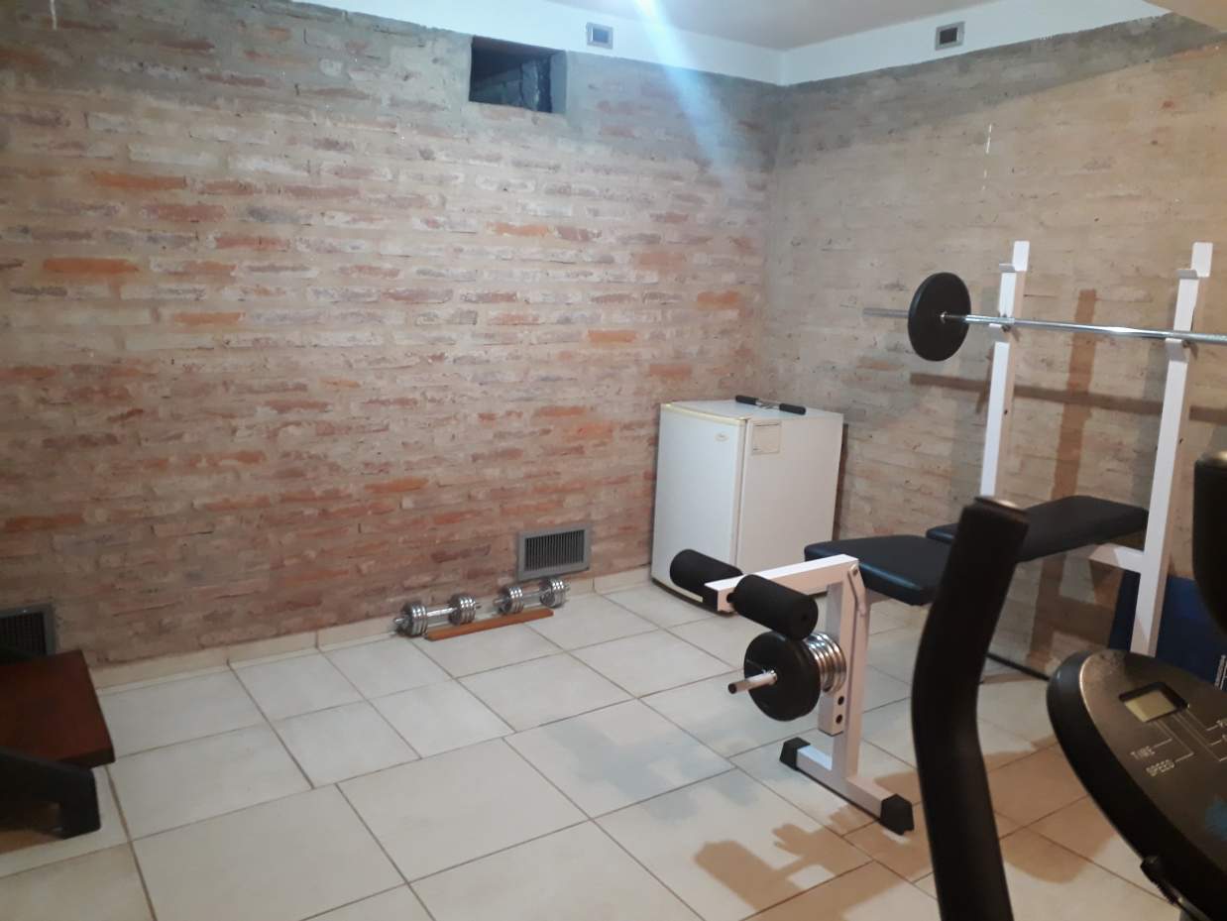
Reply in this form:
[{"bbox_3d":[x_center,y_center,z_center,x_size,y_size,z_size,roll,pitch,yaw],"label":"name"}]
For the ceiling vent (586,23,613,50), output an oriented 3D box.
[{"bbox_3d":[-0.047,-1.633,3.682,0.120,0.077,0.020,-6,15,-34],"label":"ceiling vent"}]

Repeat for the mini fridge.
[{"bbox_3d":[0.583,0.172,4.250,0.555,0.830,0.515,-7,15,-38],"label":"mini fridge"}]

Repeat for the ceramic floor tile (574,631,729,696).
[{"bbox_3d":[0.131,0.740,3.512,0.450,0.010,0.450,-6,15,-34],"label":"ceramic floor tile"}]

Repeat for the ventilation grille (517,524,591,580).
[{"bbox_3d":[-0.233,0.378,3.925,0.343,0.197,0.025,-6,15,-34],"label":"ventilation grille"}]

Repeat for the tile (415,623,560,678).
[{"bbox_3d":[-0.488,0.694,3.607,0.450,0.010,0.450,-6,15,-34],"label":"tile"}]

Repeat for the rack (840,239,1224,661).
[{"bbox_3d":[1.062,0.127,2.728,0.980,1.492,0.616,-6,15,-34],"label":"rack"}]

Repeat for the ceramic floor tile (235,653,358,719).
[{"bbox_3d":[-1.036,0.732,3.129,0.294,0.010,0.427,-6,15,-34],"label":"ceramic floor tile"}]

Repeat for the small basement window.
[{"bbox_3d":[-0.365,-1.389,3.483,0.388,0.218,0.110,-6,15,-34],"label":"small basement window"}]

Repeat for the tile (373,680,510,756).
[{"bbox_3d":[-0.540,0.789,2.951,0.298,0.010,0.423,-6,15,-34],"label":"tile"}]

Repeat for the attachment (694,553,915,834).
[{"bbox_3d":[0.449,0.593,2.374,0.574,0.682,0.497,-6,15,-34],"label":"attachment"}]

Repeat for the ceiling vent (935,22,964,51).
[{"bbox_3d":[1.205,-1.530,3.447,0.022,0.077,0.119,-6,15,-34],"label":"ceiling vent"}]

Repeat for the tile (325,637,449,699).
[{"bbox_3d":[-0.785,0.706,3.297,0.298,0.010,0.433,-6,15,-34],"label":"tile"}]

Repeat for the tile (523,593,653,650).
[{"bbox_3d":[-0.118,0.633,3.755,0.431,0.010,0.427,-6,15,-34],"label":"tile"}]

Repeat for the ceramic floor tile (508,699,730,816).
[{"bbox_3d":[0.009,0.875,2.861,0.510,0.010,0.510,-6,15,-34],"label":"ceramic floor tile"}]

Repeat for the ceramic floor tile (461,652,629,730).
[{"bbox_3d":[-0.236,0.779,3.257,0.450,0.010,0.450,-6,15,-34],"label":"ceramic floor tile"}]

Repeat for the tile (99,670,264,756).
[{"bbox_3d":[-1.372,0.787,2.997,0.450,0.010,0.450,-6,15,-34],"label":"tile"}]

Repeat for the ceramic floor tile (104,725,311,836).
[{"bbox_3d":[-1.121,0.874,2.644,0.450,0.010,0.450,-6,15,-34],"label":"ceramic floor tile"}]

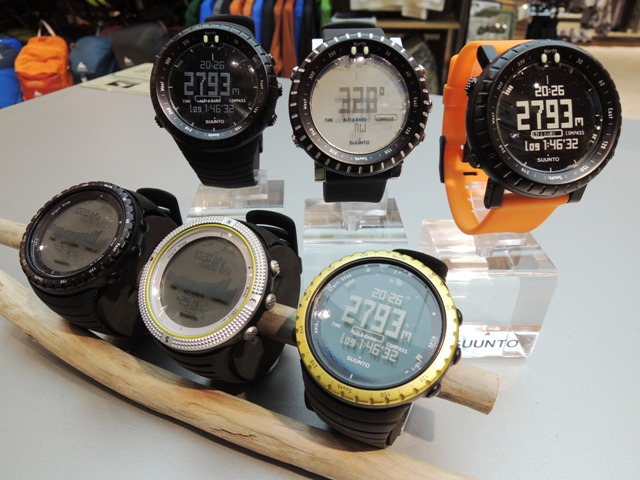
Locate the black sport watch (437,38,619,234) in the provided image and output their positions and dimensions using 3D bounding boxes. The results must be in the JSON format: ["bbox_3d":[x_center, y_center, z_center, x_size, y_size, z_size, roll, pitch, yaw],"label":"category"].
[{"bbox_3d":[0.070,-0.039,0.169,0.053,0.072,0.063,-2,0,-6],"label":"black sport watch"}]

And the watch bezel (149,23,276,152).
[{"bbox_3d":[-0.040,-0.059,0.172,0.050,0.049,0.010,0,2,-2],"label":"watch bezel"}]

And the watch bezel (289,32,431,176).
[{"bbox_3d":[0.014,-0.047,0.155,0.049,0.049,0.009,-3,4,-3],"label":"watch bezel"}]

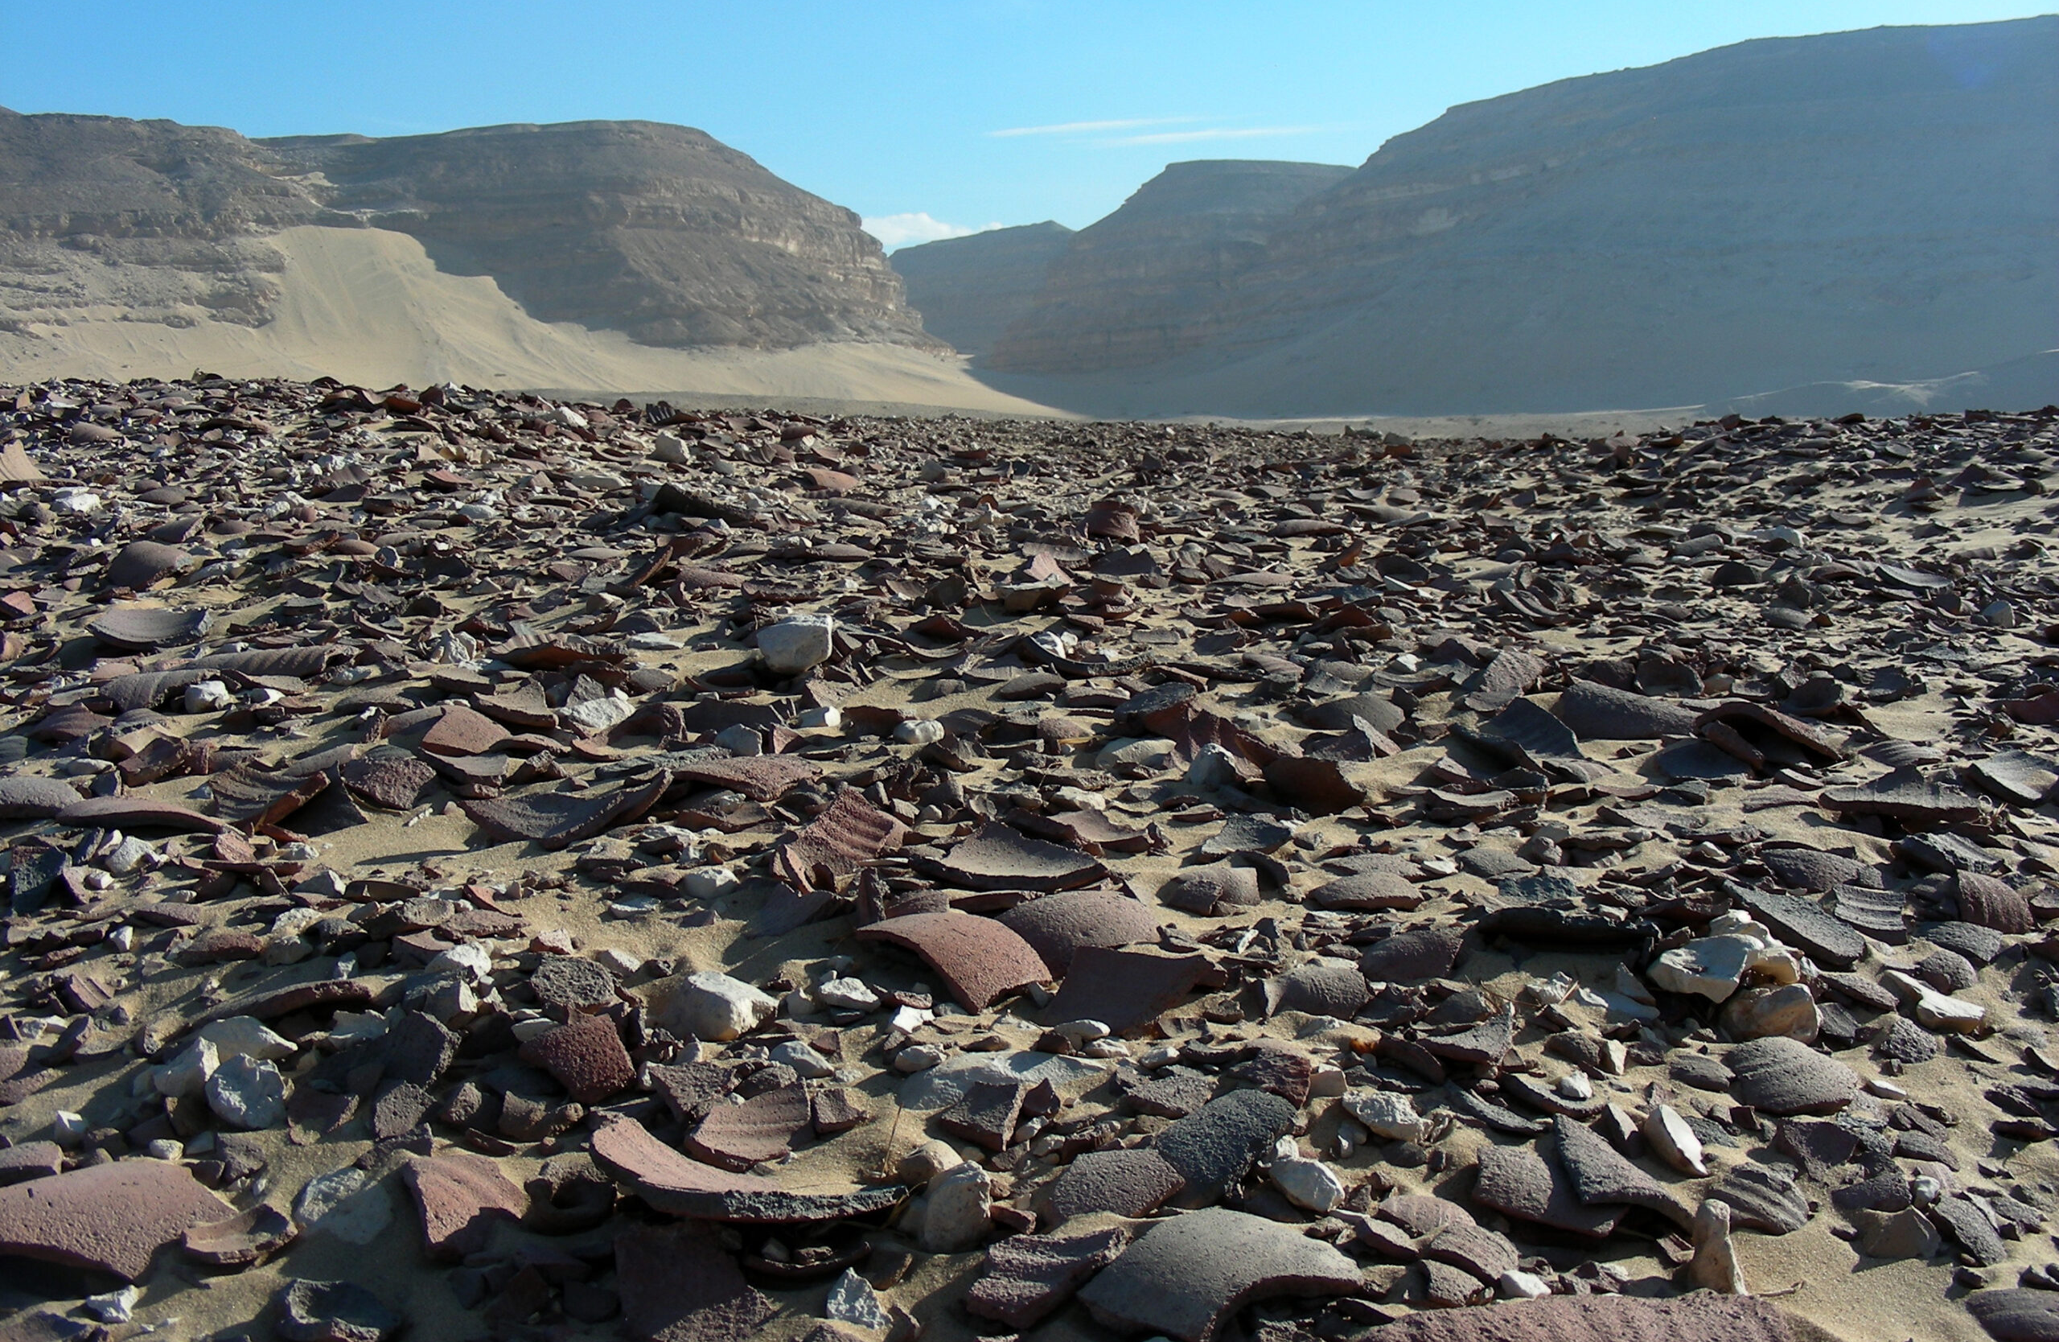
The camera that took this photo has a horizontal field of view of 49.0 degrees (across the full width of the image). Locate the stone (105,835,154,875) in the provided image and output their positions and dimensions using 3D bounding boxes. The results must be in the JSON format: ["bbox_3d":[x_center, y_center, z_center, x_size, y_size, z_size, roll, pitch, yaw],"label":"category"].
[{"bbox_3d":[-0.988,0.202,2.480,0.057,0.037,0.042,0,6,0],"label":"stone"}]

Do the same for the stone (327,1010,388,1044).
[{"bbox_3d":[-0.501,0.269,1.690,0.044,0.028,0.031,0,7,0],"label":"stone"}]

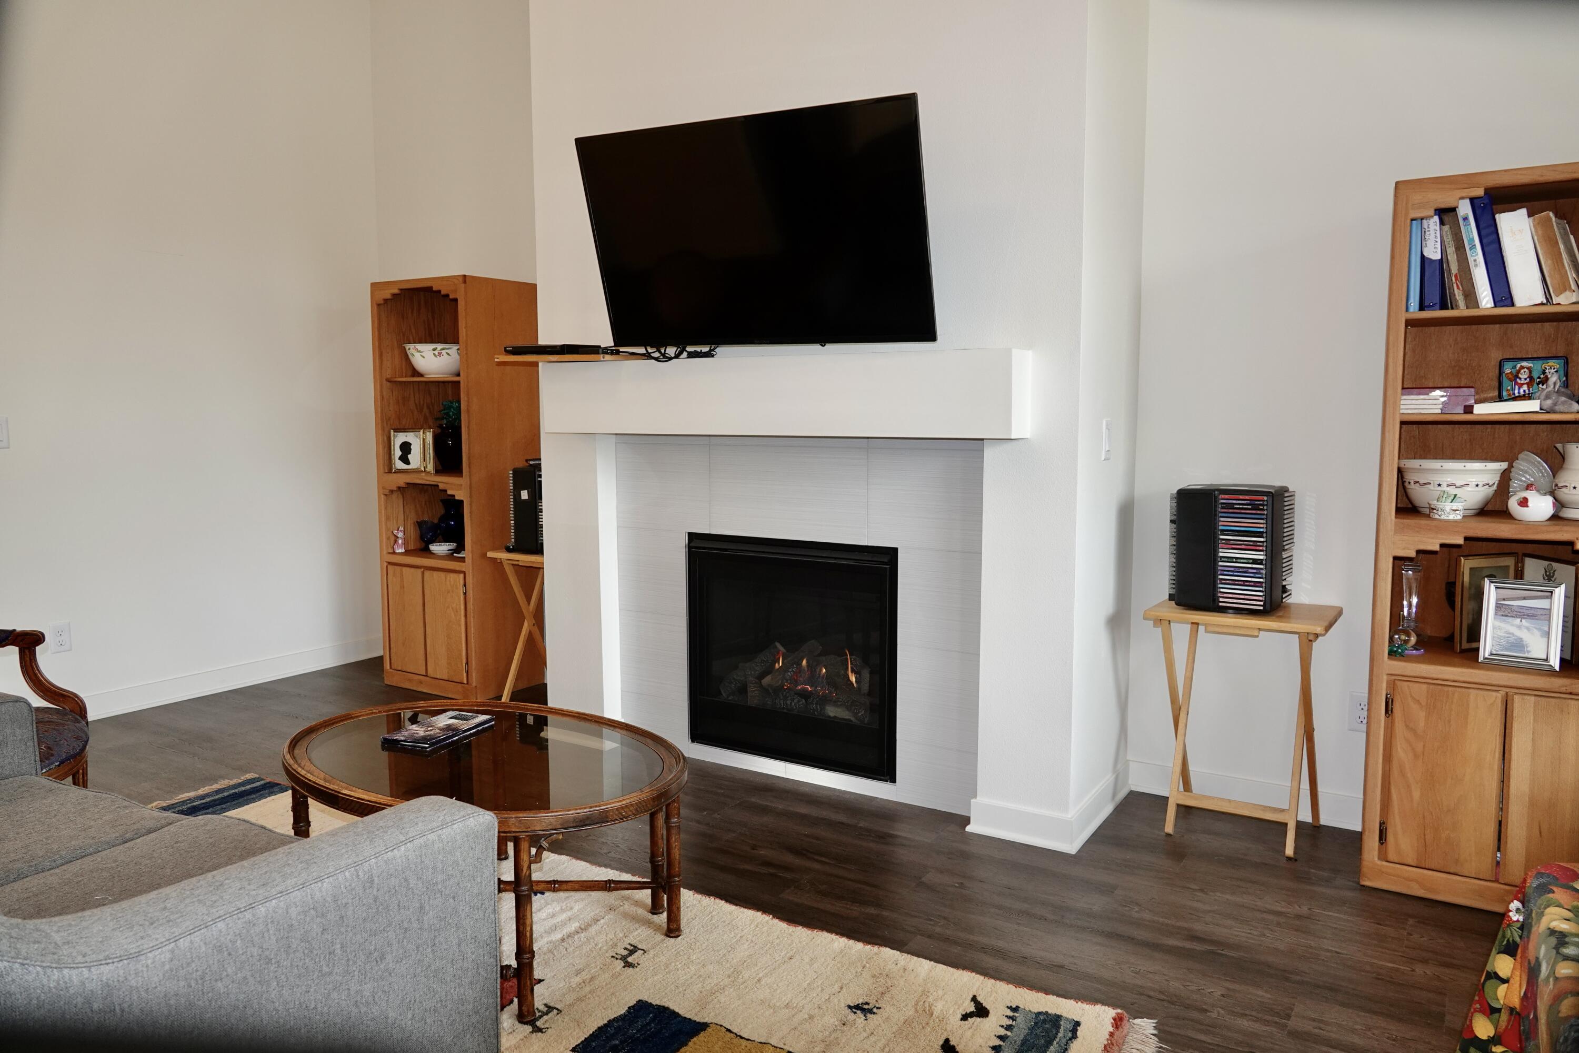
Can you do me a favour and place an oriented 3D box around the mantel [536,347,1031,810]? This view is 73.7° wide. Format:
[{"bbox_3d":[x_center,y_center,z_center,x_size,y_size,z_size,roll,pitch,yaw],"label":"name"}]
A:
[{"bbox_3d":[-0.075,0.170,3.393,1.717,1.395,0.245,3,7,32],"label":"mantel"}]

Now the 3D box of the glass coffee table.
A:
[{"bbox_3d":[-0.718,0.730,2.462,1.028,0.439,0.684,3,7,32],"label":"glass coffee table"}]

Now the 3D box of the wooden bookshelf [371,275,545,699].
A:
[{"bbox_3d":[-1.498,-0.177,4.780,0.605,1.816,0.398,3,7,32],"label":"wooden bookshelf"}]

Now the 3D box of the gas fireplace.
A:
[{"bbox_3d":[0.069,0.408,3.644,0.814,0.755,0.310,3,7,32],"label":"gas fireplace"}]

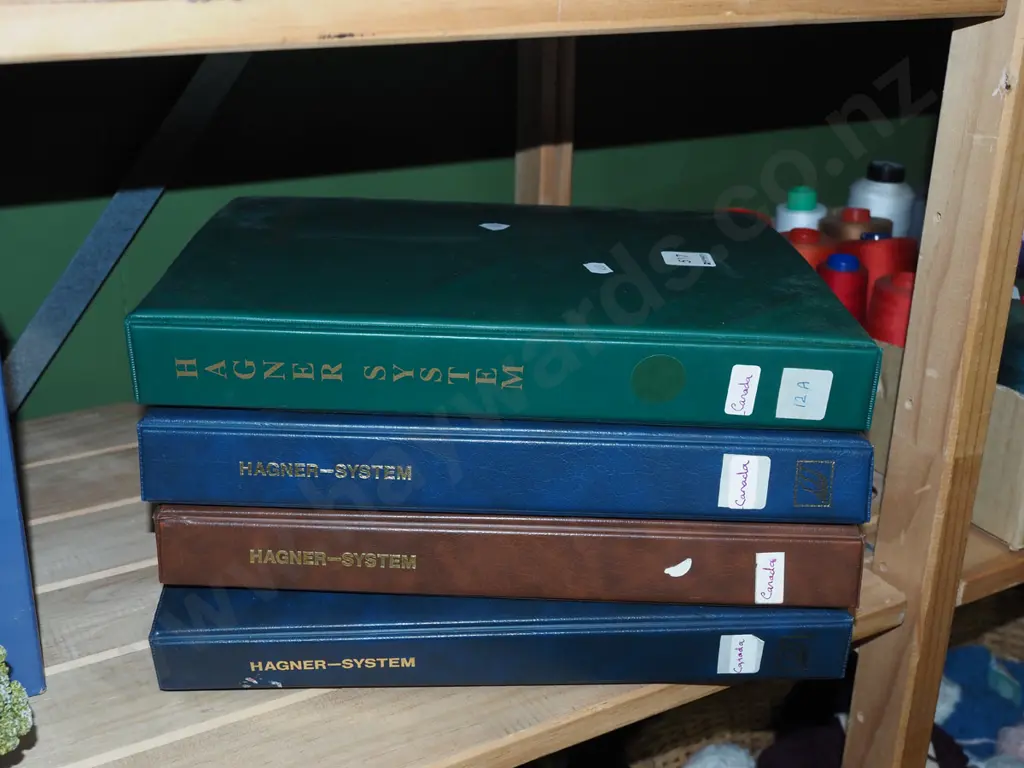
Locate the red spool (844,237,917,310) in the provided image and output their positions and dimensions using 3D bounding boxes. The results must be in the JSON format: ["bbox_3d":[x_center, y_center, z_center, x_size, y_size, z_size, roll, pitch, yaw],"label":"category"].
[{"bbox_3d":[0.227,-0.046,0.793,0.057,0.106,0.057,0,25,0],"label":"red spool"}]

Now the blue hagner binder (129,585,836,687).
[{"bbox_3d":[-0.009,0.070,0.662,0.308,0.037,0.245,0,23,-4],"label":"blue hagner binder"}]

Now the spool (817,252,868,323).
[{"bbox_3d":[0.194,-0.026,0.749,0.045,0.108,0.045,0,25,0],"label":"spool"}]

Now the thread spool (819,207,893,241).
[{"bbox_3d":[0.225,-0.066,0.833,0.054,0.107,0.054,0,25,0],"label":"thread spool"}]

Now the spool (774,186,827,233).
[{"bbox_3d":[0.218,-0.098,0.964,0.040,0.107,0.040,1,23,-1],"label":"spool"}]

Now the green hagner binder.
[{"bbox_3d":[-0.003,-0.052,0.626,0.308,0.042,0.245,2,23,0],"label":"green hagner binder"}]

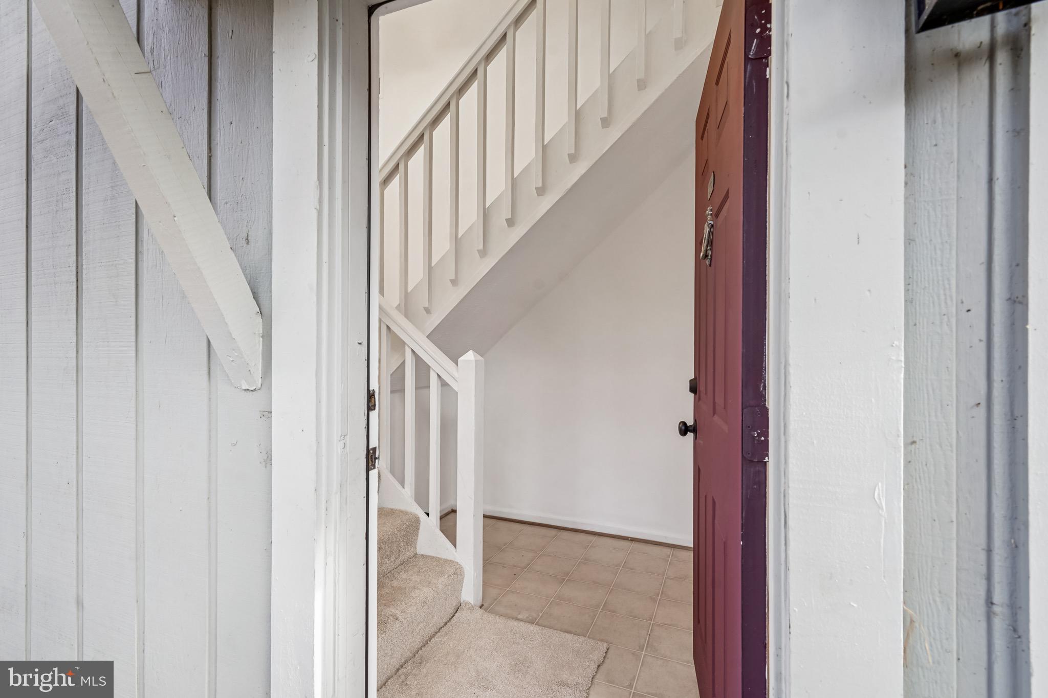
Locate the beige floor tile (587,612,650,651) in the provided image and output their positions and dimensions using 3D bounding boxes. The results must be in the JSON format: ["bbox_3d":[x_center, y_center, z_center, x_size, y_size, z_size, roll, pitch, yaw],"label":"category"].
[{"bbox_3d":[0.411,1.206,1.985,0.227,0.010,0.221,0,0,24],"label":"beige floor tile"}]

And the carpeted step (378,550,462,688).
[{"bbox_3d":[-0.581,1.101,1.840,0.270,0.195,0.870,0,0,24],"label":"carpeted step"}]

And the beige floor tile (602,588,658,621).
[{"bbox_3d":[0.502,1.207,2.192,0.227,0.010,0.221,0,0,24],"label":"beige floor tile"}]

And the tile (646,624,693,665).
[{"bbox_3d":[0.626,1.206,1.891,0.227,0.010,0.221,0,0,24],"label":"tile"}]

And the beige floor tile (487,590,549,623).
[{"bbox_3d":[-0.018,1.206,2.173,0.227,0.010,0.221,0,0,24],"label":"beige floor tile"}]

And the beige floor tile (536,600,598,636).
[{"bbox_3d":[0.197,1.206,2.079,0.227,0.010,0.221,0,0,24],"label":"beige floor tile"}]

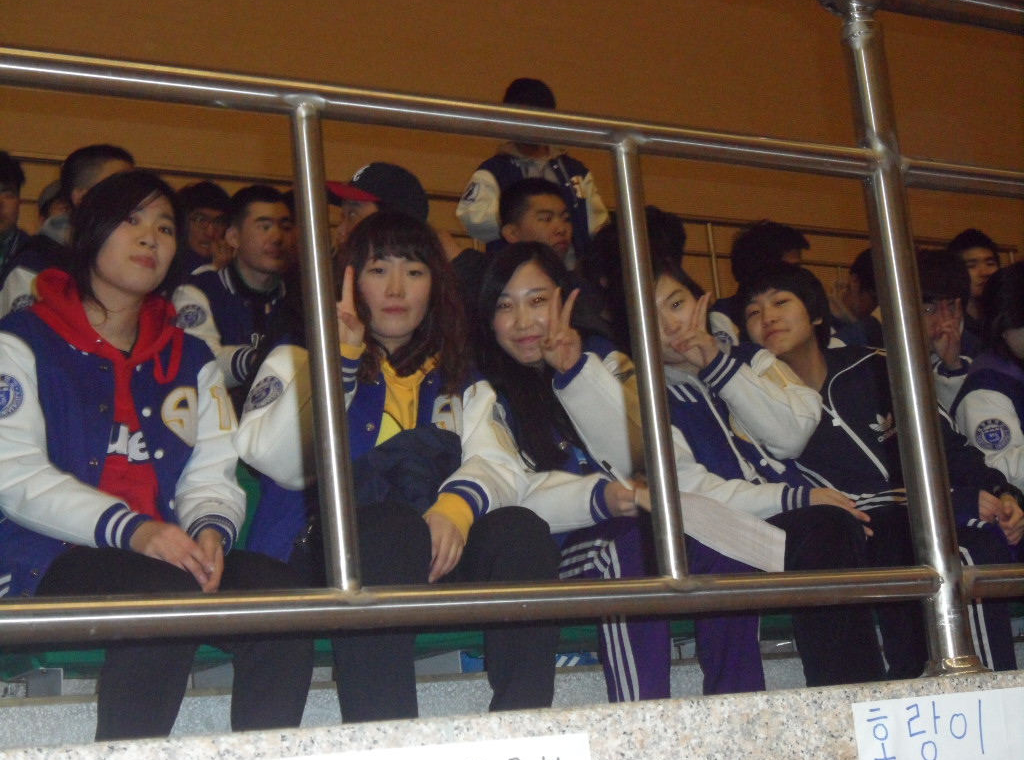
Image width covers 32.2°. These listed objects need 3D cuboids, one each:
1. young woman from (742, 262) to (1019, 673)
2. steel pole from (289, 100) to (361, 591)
[{"bbox_3d":[0.770,0.260,3.415,0.520,1.110,0.700,0,-13,-26],"label":"young woman"},{"bbox_3d":[-0.208,-0.038,2.000,0.037,0.565,0.037,2,-14,-32],"label":"steel pole"}]

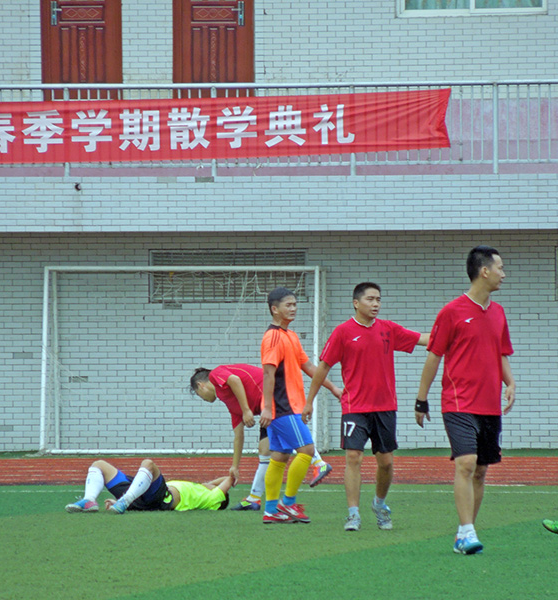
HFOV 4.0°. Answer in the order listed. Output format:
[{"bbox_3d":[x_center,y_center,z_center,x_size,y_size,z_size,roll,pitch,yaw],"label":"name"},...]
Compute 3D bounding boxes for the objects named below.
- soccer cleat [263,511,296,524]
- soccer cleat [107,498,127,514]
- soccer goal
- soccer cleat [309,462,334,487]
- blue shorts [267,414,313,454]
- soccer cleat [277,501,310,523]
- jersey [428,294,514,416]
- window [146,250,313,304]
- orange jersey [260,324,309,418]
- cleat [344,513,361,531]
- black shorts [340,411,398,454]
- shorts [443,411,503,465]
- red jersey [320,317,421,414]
[{"bbox_3d":[0.011,1.522,56.600,0.275,0.100,0.100,0,0,23],"label":"soccer cleat"},{"bbox_3d":[-1.190,1.522,59.600,0.100,0.110,0.275,26,10,31],"label":"soccer cleat"},{"bbox_3d":[-1.057,0.646,88.600,3.050,2.050,1.200,0,0,6],"label":"soccer goal"},{"bbox_3d":[0.322,1.320,61.200,0.270,0.110,0.100,-45,0,-9],"label":"soccer cleat"},{"bbox_3d":[0.080,0.911,56.500,0.330,0.370,0.360,0,0,10],"label":"blue shorts"},{"bbox_3d":[0.101,1.472,56.300,0.275,0.110,0.100,21,8,21],"label":"soccer cleat"},{"bbox_3d":[1.096,0.318,46.300,0.480,0.700,0.290,0,0,-27],"label":"jersey"},{"bbox_3d":[-0.551,-0.259,89.200,1.760,0.580,0.120,0,0,0],"label":"window"},{"bbox_3d":[0.038,0.499,56.500,0.280,0.660,0.430,0,0,24],"label":"orange jersey"},{"bbox_3d":[0.489,1.473,53.800,0.105,0.115,0.280,0,0,8],"label":"cleat"},{"bbox_3d":[0.605,0.869,54.700,0.390,0.370,0.290,0,0,-7],"label":"black shorts"},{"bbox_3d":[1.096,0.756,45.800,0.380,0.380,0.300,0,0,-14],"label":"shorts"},{"bbox_3d":[0.619,0.443,54.700,0.680,0.665,0.300,0,0,-7],"label":"red jersey"}]

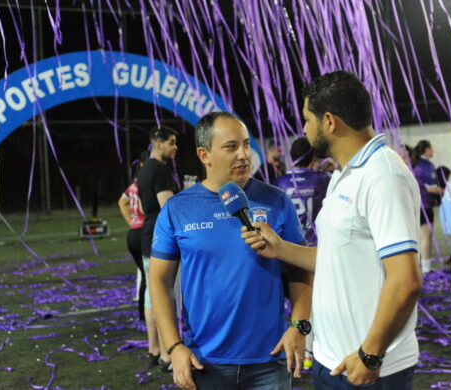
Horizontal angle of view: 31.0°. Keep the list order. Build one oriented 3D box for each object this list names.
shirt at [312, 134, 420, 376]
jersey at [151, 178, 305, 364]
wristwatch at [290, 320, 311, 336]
[{"bbox_3d":[0.430,0.172,2.480,0.310,0.710,0.470,-1,2,-18],"label":"shirt"},{"bbox_3d":[0.012,0.265,2.840,0.530,0.660,0.290,0,2,-6],"label":"jersey"},{"bbox_3d":[0.255,0.455,2.770,0.066,0.050,0.056,15,-20,-30],"label":"wristwatch"}]

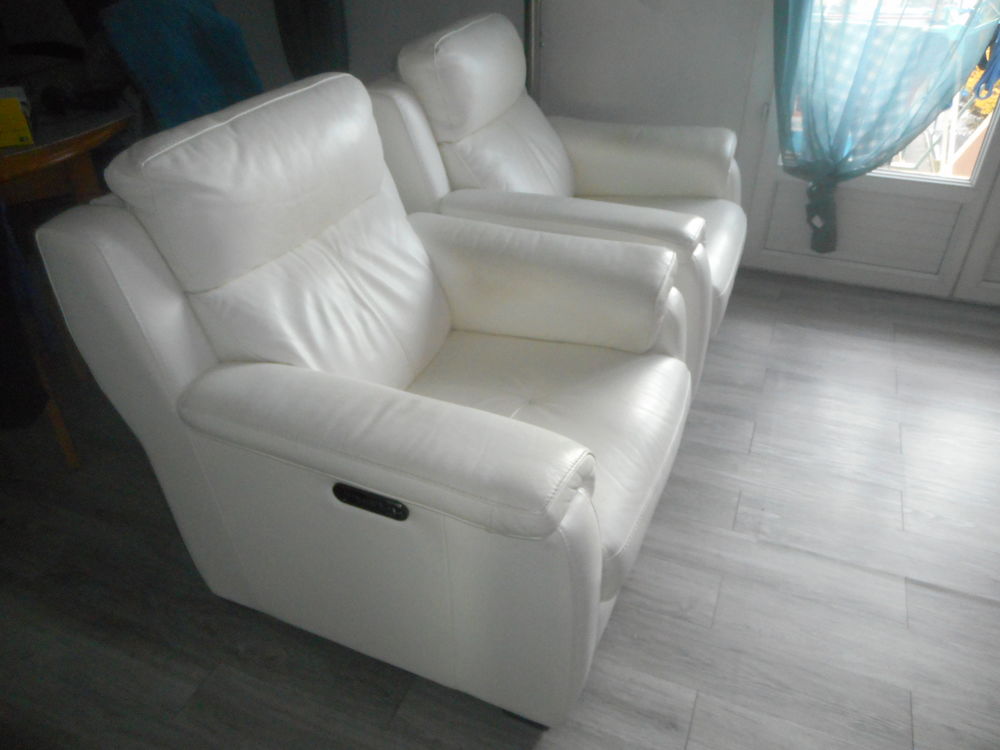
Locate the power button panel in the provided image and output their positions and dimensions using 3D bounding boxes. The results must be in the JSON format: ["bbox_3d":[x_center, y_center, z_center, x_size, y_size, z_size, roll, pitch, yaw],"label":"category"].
[{"bbox_3d":[-0.216,0.212,1.205,0.146,0.045,0.015,12,38,20],"label":"power button panel"}]

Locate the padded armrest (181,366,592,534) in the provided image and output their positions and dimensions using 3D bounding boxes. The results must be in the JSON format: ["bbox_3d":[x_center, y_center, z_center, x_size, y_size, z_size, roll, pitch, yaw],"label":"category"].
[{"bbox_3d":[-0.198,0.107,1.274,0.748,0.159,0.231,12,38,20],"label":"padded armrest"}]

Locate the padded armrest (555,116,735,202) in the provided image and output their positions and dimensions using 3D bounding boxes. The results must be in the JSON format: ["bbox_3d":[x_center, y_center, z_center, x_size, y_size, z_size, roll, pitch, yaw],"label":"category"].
[{"bbox_3d":[0.452,-0.767,2.521,0.728,0.211,0.238,12,38,20],"label":"padded armrest"}]

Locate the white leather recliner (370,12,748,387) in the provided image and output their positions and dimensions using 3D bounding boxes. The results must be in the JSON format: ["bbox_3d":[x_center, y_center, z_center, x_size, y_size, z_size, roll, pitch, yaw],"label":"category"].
[{"bbox_3d":[0.245,-0.577,2.302,1.020,1.009,0.945,12,38,20],"label":"white leather recliner"}]

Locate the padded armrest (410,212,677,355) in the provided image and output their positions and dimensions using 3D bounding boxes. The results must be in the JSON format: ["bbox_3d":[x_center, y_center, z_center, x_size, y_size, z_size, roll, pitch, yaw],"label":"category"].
[{"bbox_3d":[0.083,-0.259,1.824,0.734,0.218,0.238,12,38,20],"label":"padded armrest"}]

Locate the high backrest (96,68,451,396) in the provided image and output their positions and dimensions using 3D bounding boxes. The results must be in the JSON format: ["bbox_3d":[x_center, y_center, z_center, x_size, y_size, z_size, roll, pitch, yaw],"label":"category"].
[{"bbox_3d":[-0.363,-0.250,1.530,0.272,0.612,0.646,1,33,27],"label":"high backrest"}]

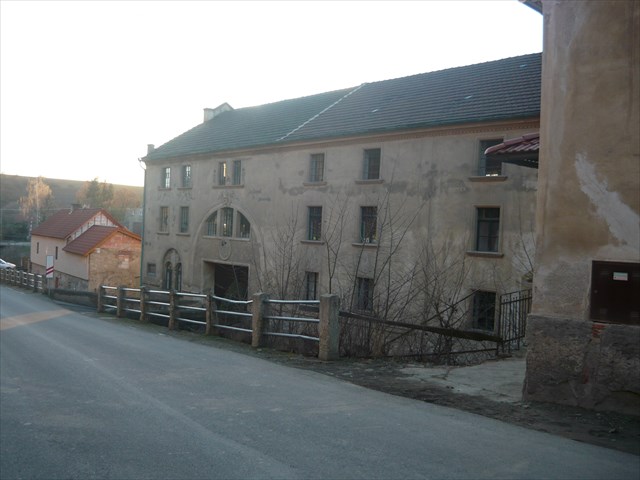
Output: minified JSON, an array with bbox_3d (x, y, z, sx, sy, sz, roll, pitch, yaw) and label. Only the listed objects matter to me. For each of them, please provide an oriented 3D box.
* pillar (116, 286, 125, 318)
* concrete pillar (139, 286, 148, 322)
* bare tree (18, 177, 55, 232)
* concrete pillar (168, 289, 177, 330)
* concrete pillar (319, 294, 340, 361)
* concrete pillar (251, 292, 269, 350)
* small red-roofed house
[{"bbox_3d":[-5.962,1.860,18.300,0.190,0.915,0.260,2,1,-34],"label":"pillar"},{"bbox_3d":[-4.811,1.747,16.653,0.190,0.901,0.260,2,1,-34],"label":"concrete pillar"},{"bbox_3d":[-40.892,-4.255,88.000,4.900,9.600,4.900,2,1,-25],"label":"bare tree"},{"bbox_3d":[-3.521,1.686,14.640,0.190,0.924,0.260,2,1,-34],"label":"concrete pillar"},{"bbox_3d":[0.146,1.312,9.150,0.190,0.945,0.260,2,1,-34],"label":"concrete pillar"},{"bbox_3d":[-1.084,1.449,10.980,0.190,0.945,0.260,2,1,-34],"label":"concrete pillar"},{"bbox_3d":[-21.571,1.030,57.519,6.600,7.794,21.400,2,1,-36],"label":"small red-roofed house"}]

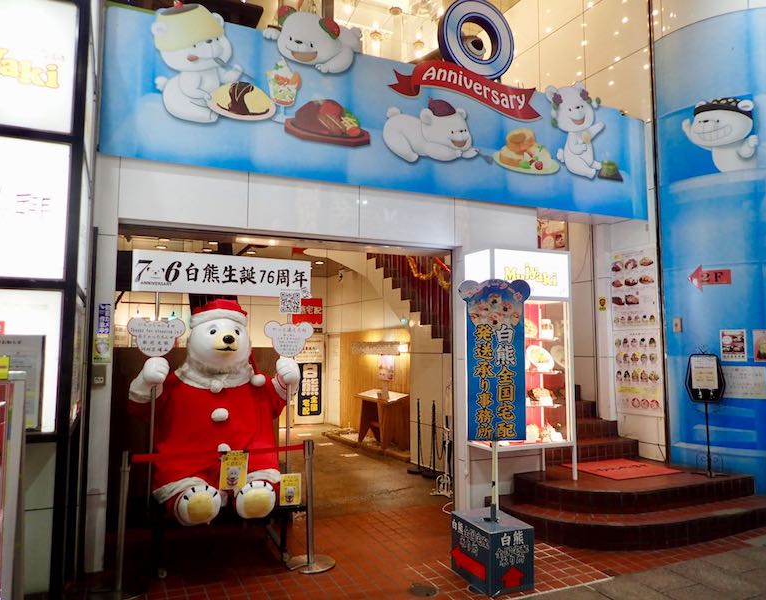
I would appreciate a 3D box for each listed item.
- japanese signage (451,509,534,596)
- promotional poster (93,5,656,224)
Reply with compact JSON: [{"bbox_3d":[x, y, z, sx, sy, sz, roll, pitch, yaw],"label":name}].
[{"bbox_3d":[0.730,1.694,3.923,0.324,0.393,0.496,2,-6,-23],"label":"japanese signage"},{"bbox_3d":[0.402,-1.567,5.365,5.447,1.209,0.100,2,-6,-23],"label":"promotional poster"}]

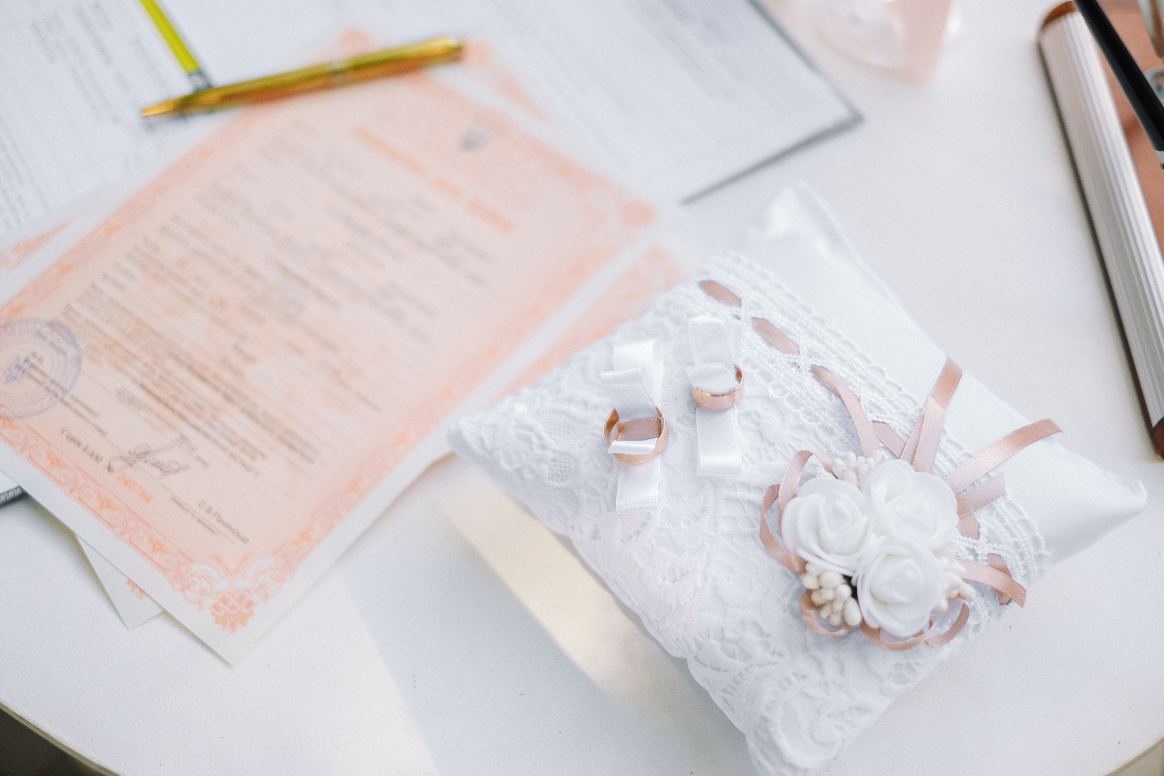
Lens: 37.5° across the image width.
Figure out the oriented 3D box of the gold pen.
[{"bbox_3d":[-0.119,-0.132,0.735,0.140,0.010,0.010,-13,58,-9],"label":"gold pen"}]

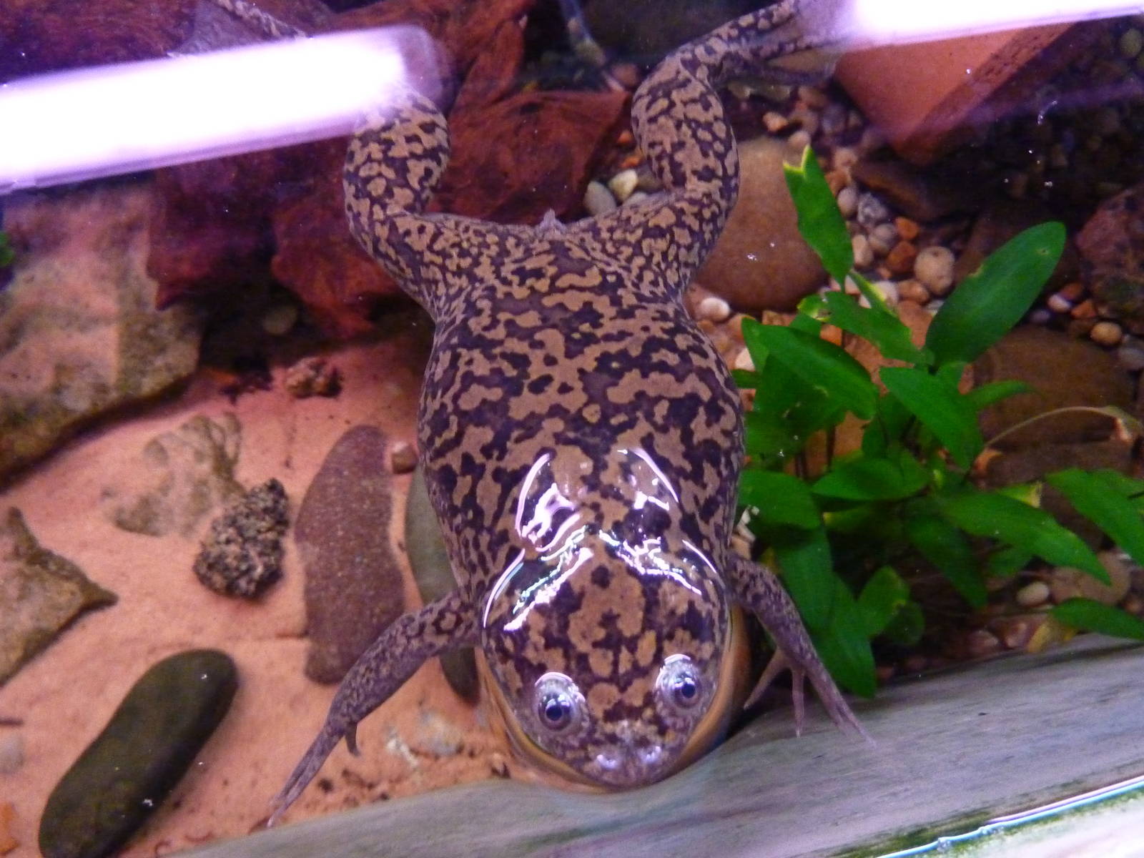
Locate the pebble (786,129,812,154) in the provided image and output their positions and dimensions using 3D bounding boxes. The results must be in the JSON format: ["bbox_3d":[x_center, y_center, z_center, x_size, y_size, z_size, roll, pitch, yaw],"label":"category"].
[{"bbox_3d":[0.107,-0.135,0.388,0.012,0.009,0.012,19,69,6],"label":"pebble"}]

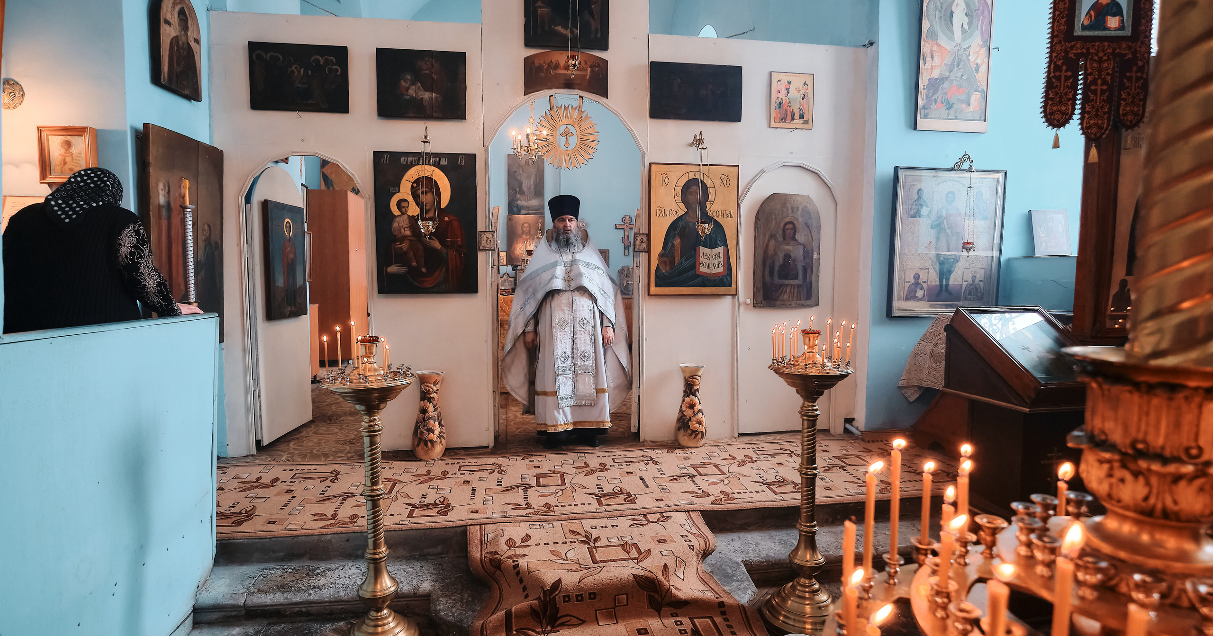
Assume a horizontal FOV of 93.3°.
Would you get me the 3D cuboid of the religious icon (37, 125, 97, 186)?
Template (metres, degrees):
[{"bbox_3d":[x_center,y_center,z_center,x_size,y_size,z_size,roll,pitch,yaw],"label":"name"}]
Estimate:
[{"bbox_3d":[-2.756,-0.827,2.939,0.246,0.288,0.055,0,4,-5],"label":"religious icon"}]

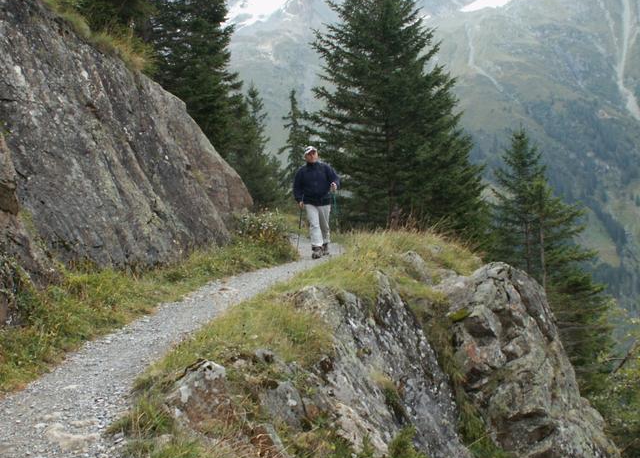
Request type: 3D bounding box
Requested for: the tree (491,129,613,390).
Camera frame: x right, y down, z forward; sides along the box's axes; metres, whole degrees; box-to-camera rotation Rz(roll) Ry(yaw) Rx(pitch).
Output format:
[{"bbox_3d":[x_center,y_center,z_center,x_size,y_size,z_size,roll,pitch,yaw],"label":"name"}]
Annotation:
[{"bbox_3d":[5.062,0.733,19.000,2.700,5.900,2.700,-2,2,0],"label":"tree"}]

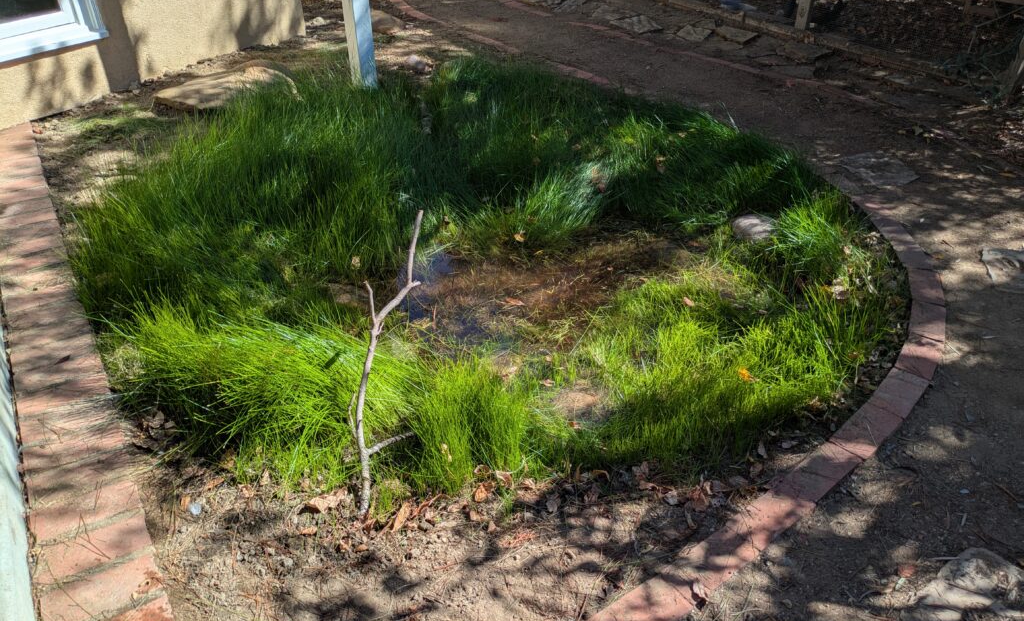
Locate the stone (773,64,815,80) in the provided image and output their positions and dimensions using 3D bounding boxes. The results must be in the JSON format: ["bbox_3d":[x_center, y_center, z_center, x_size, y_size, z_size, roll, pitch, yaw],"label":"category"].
[{"bbox_3d":[1.750,-1.457,4.535,0.250,0.040,0.240,9,34,13],"label":"stone"}]

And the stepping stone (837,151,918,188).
[{"bbox_3d":[1.578,-0.590,3.175,0.298,0.040,0.330,-10,34,-15],"label":"stepping stone"}]

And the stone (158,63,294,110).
[{"bbox_3d":[-1.471,-1.134,3.966,0.630,0.120,0.620,21,38,29],"label":"stone"}]

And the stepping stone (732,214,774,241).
[{"bbox_3d":[0.899,-0.313,2.745,0.165,0.075,0.120,9,34,14],"label":"stepping stone"}]

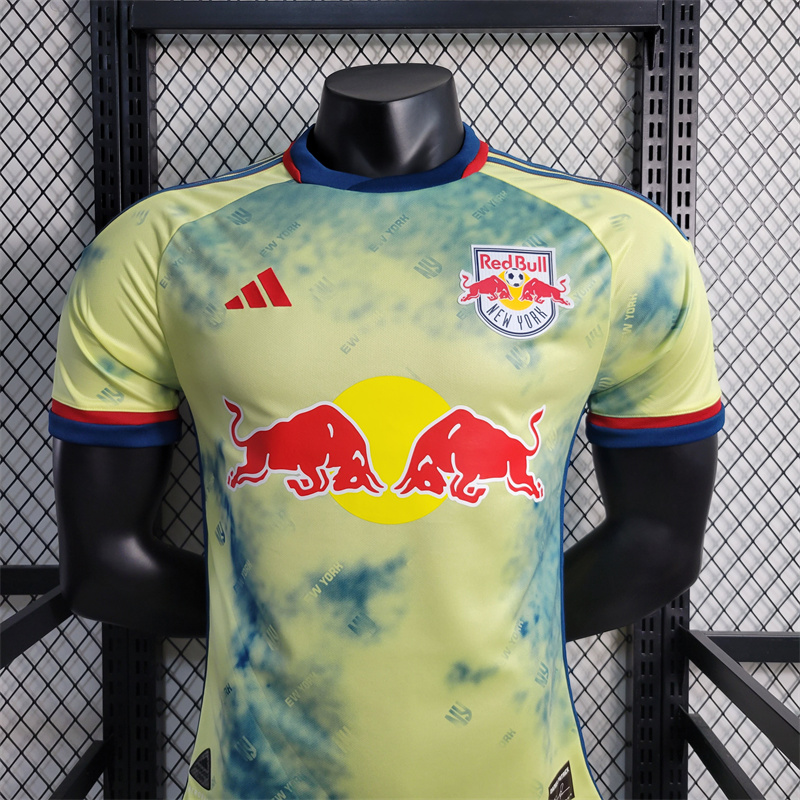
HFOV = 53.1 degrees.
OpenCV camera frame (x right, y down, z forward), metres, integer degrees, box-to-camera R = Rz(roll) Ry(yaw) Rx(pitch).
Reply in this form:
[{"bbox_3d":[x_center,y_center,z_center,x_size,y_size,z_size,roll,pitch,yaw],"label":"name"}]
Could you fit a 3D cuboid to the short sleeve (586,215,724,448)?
[{"bbox_3d":[0.217,-0.058,0.680,0.116,0.204,0.140,0,3,3],"label":"short sleeve"}]

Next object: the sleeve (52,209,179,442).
[{"bbox_3d":[-0.249,-0.066,0.700,0.113,0.208,0.140,0,3,3],"label":"sleeve"}]

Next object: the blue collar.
[{"bbox_3d":[-0.013,-0.206,0.690,0.174,0.085,0.155,0,3,3],"label":"blue collar"}]

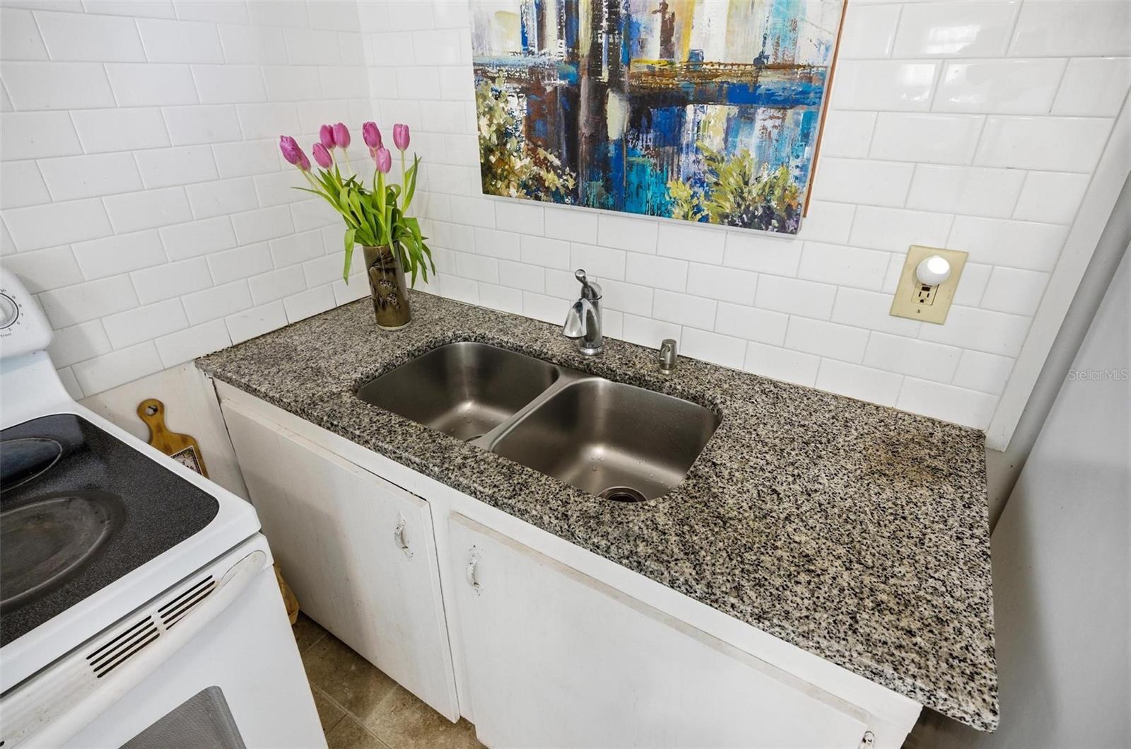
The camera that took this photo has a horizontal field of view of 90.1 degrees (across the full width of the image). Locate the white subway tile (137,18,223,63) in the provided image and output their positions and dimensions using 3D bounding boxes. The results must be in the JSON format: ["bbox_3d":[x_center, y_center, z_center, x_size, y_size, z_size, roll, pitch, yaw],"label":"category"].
[{"bbox_3d":[-0.793,-0.686,1.167,0.009,0.076,0.152,16,32,28],"label":"white subway tile"}]

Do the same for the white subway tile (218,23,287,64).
[{"bbox_3d":[-0.706,-0.743,1.279,0.009,0.075,0.155,16,32,28],"label":"white subway tile"}]

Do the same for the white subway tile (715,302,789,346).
[{"bbox_3d":[0.406,-0.113,1.235,0.153,0.075,0.009,16,32,28],"label":"white subway tile"}]

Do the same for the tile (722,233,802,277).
[{"bbox_3d":[0.406,-0.250,1.169,0.152,0.076,0.009,16,32,28],"label":"tile"}]

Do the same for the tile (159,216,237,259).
[{"bbox_3d":[-0.827,-0.308,1.275,0.009,0.076,0.153,16,32,28],"label":"tile"}]

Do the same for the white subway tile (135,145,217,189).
[{"bbox_3d":[-0.831,-0.446,1.210,0.009,0.075,0.155,16,32,28],"label":"white subway tile"}]

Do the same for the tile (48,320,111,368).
[{"bbox_3d":[-0.998,-0.053,1.121,0.010,0.076,0.152,17,32,29],"label":"tile"}]

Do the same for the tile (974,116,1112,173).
[{"bbox_3d":[0.736,-0.359,0.878,0.152,0.076,0.009,16,32,28],"label":"tile"}]

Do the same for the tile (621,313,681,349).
[{"bbox_3d":[0.210,-0.101,1.375,0.152,0.076,0.010,16,32,28],"label":"tile"}]

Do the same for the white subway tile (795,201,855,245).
[{"bbox_3d":[0.473,-0.298,1.093,0.152,0.075,0.010,16,32,28],"label":"white subway tile"}]

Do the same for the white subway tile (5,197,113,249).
[{"bbox_3d":[-0.951,-0.286,1.062,0.008,0.075,0.151,16,32,28],"label":"white subway tile"}]

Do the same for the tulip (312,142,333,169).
[{"bbox_3d":[-0.556,-0.501,1.294,0.038,0.060,0.038,-28,34,-9],"label":"tulip"}]

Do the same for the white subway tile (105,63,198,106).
[{"bbox_3d":[-0.826,-0.581,1.134,0.009,0.076,0.153,16,32,28],"label":"white subway tile"}]

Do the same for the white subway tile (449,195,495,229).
[{"bbox_3d":[-0.246,-0.440,1.524,0.152,0.075,0.010,16,32,28],"label":"white subway tile"}]

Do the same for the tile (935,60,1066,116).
[{"bbox_3d":[0.664,-0.442,0.871,0.151,0.075,0.008,16,32,28],"label":"tile"}]

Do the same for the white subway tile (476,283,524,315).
[{"bbox_3d":[-0.181,-0.218,1.597,0.153,0.072,0.009,16,32,28],"label":"white subway tile"}]

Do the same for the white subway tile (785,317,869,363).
[{"bbox_3d":[0.534,-0.073,1.156,0.151,0.075,0.008,16,32,28],"label":"white subway tile"}]

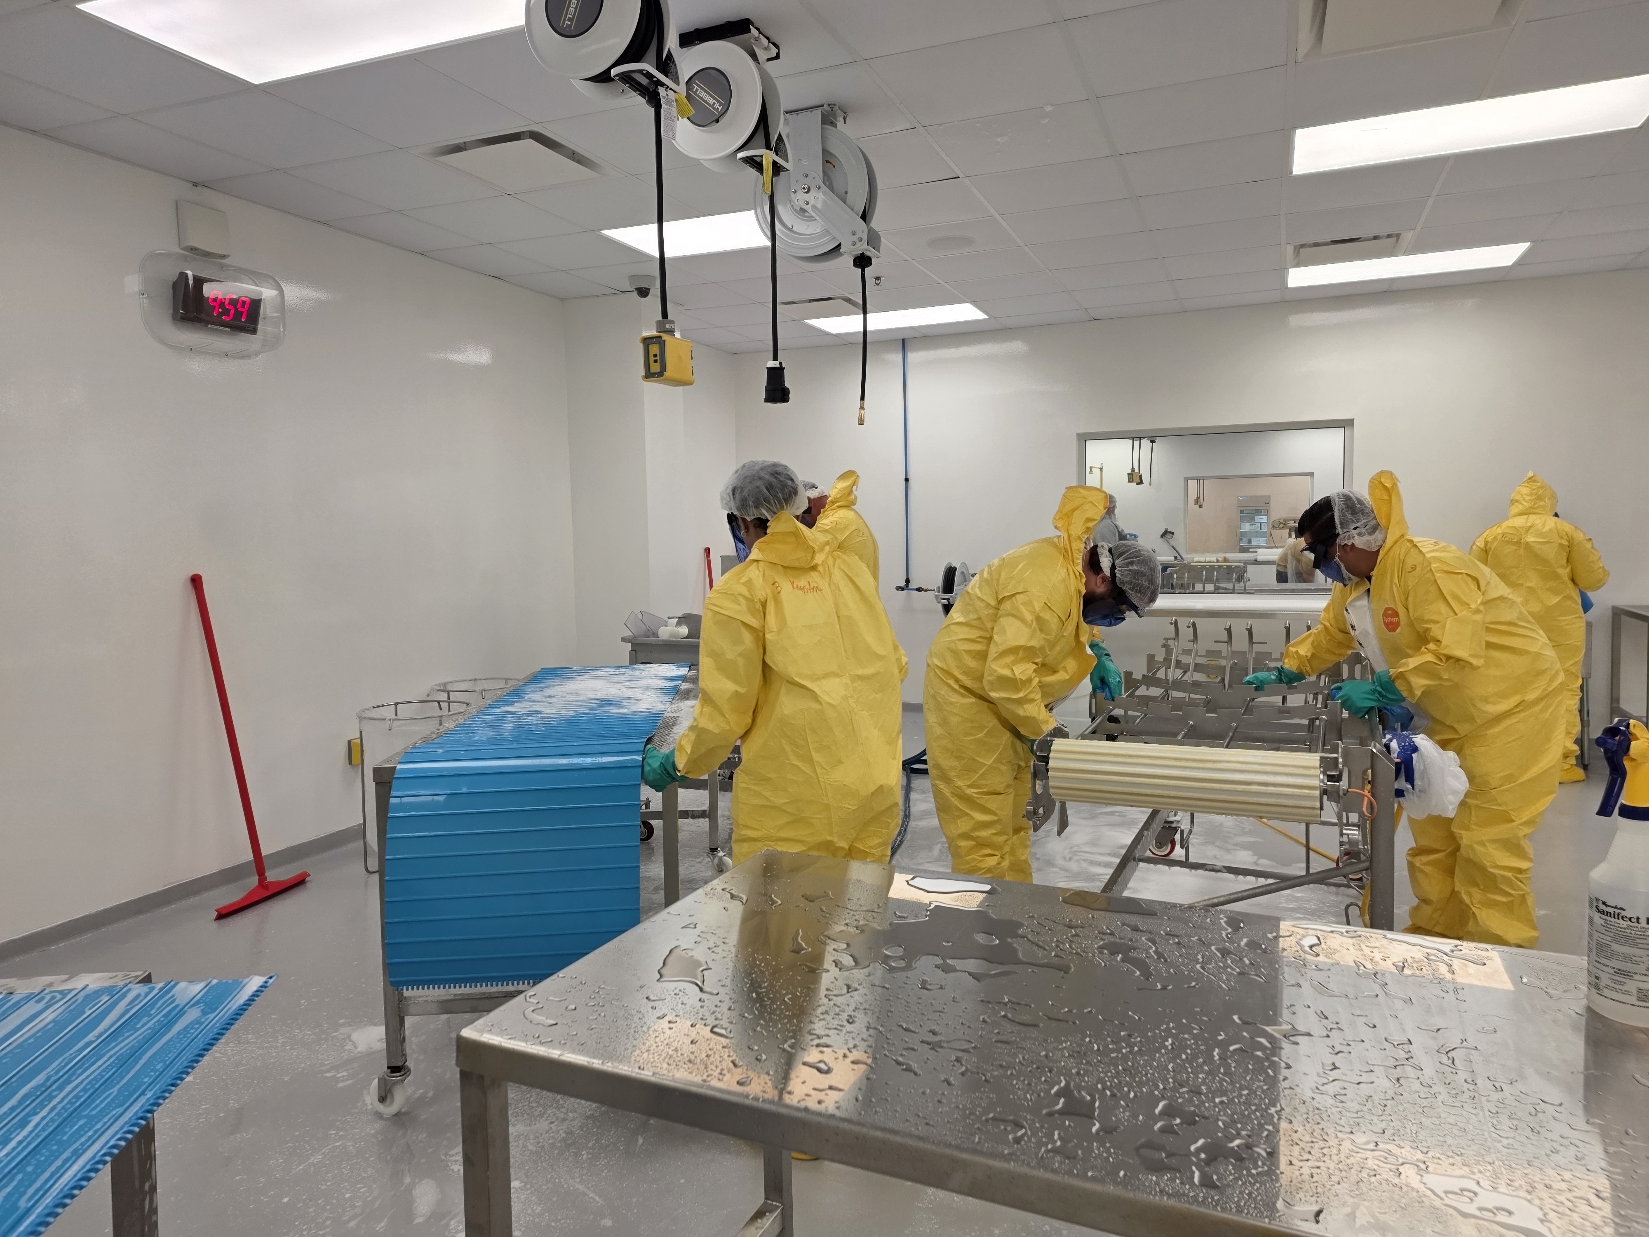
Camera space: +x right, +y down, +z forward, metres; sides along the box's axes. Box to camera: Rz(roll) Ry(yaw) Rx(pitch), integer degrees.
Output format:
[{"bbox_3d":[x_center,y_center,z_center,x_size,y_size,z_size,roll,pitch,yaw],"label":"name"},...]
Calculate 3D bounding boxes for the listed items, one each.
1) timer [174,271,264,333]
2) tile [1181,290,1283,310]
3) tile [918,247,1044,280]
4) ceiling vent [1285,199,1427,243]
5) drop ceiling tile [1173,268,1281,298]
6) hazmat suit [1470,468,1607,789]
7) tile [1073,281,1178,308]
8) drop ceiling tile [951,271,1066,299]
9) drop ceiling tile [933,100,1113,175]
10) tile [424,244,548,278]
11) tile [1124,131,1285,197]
[{"bbox_3d":[-2.449,-1.268,4.422,0.065,0.180,0.365,12,9,21],"label":"timer"},{"bbox_3d":[2.656,-2.074,7.126,0.598,0.020,0.390,1,5,22],"label":"tile"},{"bbox_3d":[0.876,-1.955,6.022,0.605,0.020,0.605,1,5,22],"label":"tile"},{"bbox_3d":[2.564,-1.938,5.324,0.605,0.040,0.605,1,5,22],"label":"ceiling vent"},{"bbox_3d":[2.466,-2.036,6.684,0.605,0.020,0.605,1,5,22],"label":"drop ceiling tile"},{"bbox_3d":[3.905,0.046,5.981,0.420,1.670,0.580,-4,5,-32],"label":"hazmat suit"},{"bbox_3d":[1.909,-2.048,6.913,0.600,0.025,0.600,1,5,22],"label":"tile"},{"bbox_3d":[1.107,-2.004,6.584,0.605,0.020,0.605,1,5,22],"label":"drop ceiling tile"},{"bbox_3d":[0.744,-1.799,4.101,0.605,0.020,0.605,1,5,22],"label":"drop ceiling tile"},{"bbox_3d":[-1.741,-1.882,5.764,0.369,0.020,0.598,1,5,22],"label":"tile"},{"bbox_3d":[1.542,-1.846,4.434,0.600,0.025,0.600,1,5,22],"label":"tile"}]

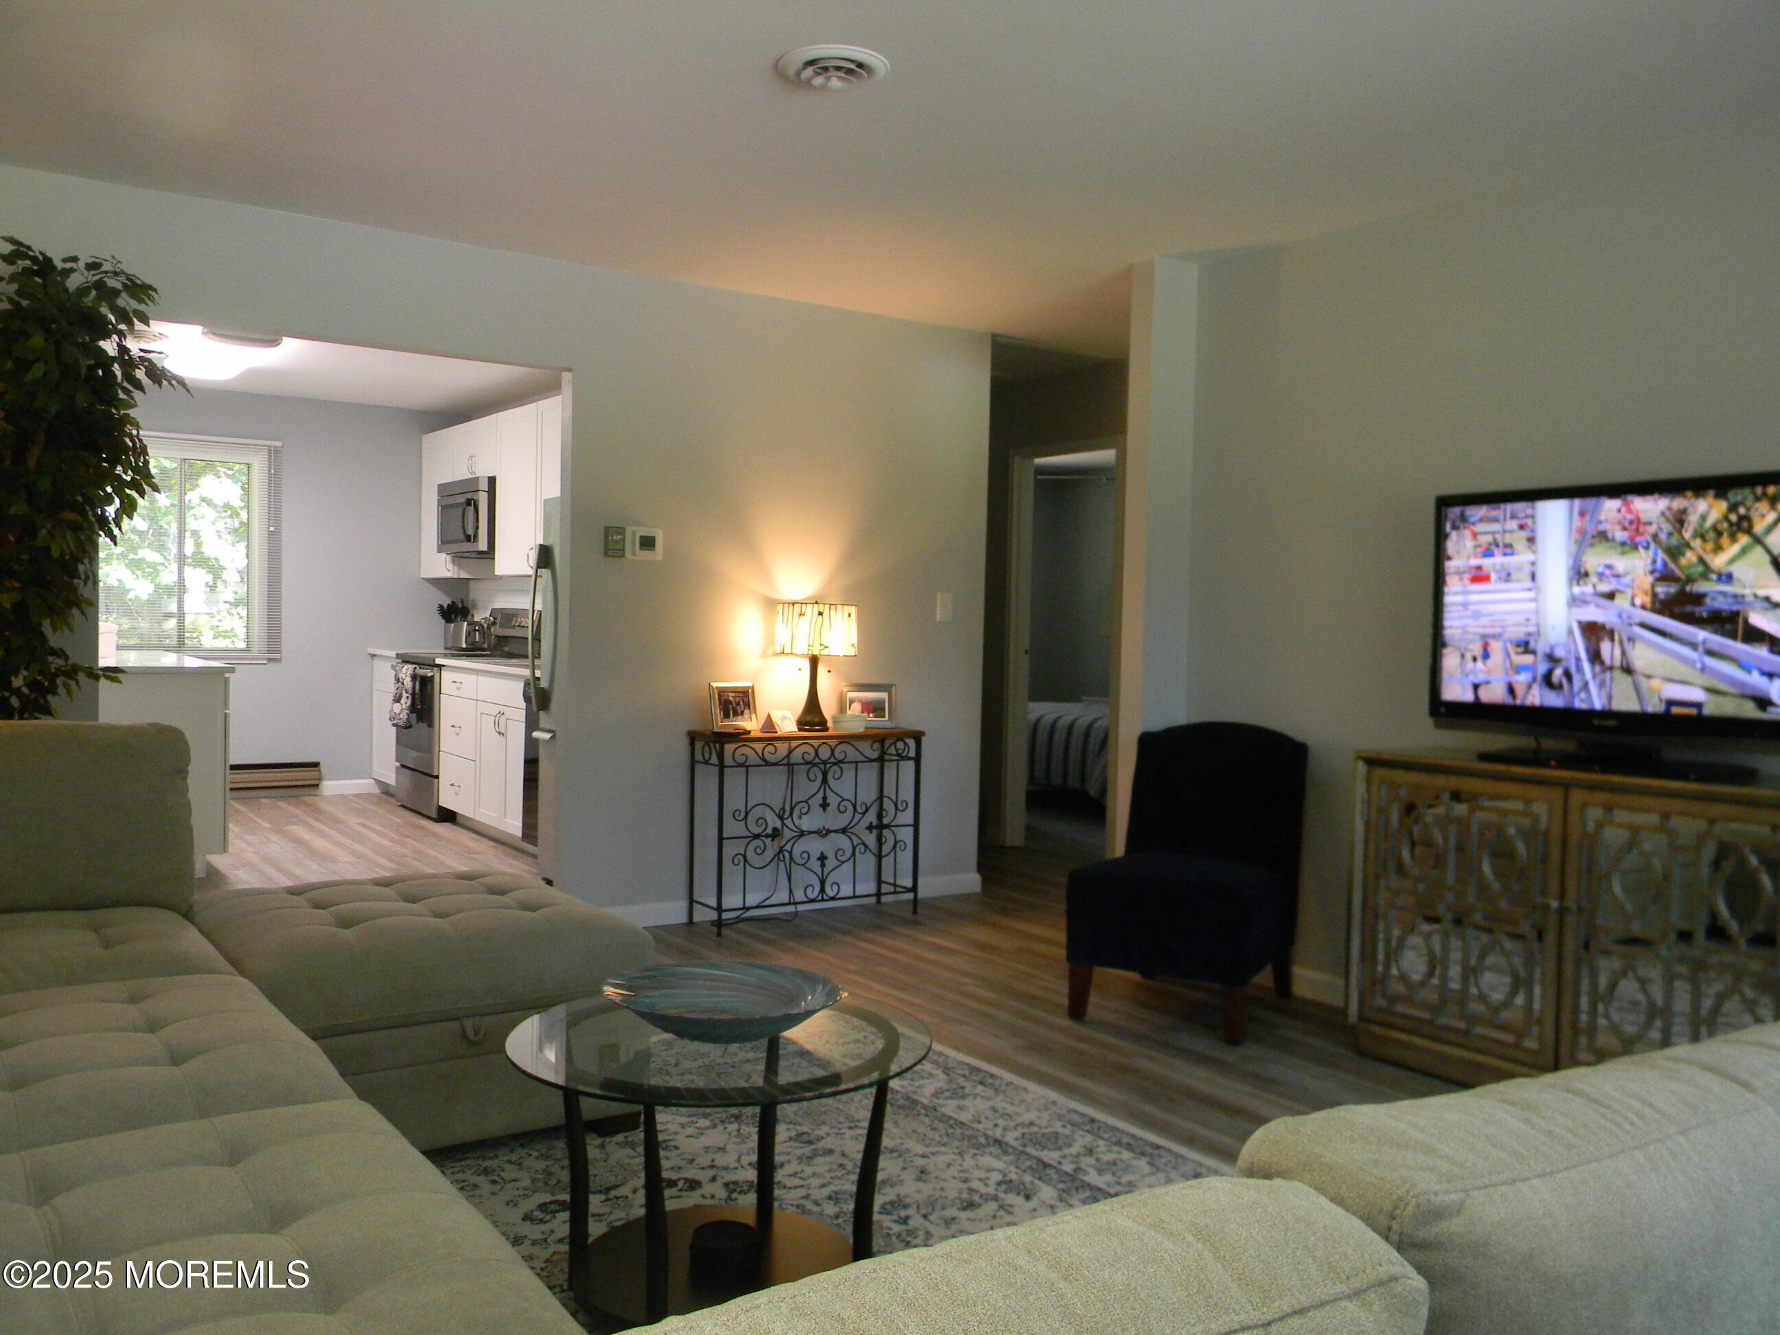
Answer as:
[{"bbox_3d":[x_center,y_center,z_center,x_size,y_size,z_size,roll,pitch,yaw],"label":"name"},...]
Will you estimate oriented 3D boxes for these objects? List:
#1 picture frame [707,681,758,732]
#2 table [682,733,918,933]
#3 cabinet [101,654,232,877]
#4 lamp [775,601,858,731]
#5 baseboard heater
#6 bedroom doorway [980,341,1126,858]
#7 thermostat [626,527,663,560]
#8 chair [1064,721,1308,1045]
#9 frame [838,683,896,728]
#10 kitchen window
[{"bbox_3d":[-0.593,0.149,5.455,0.189,0.189,0.080,0,2,-29],"label":"picture frame"},{"bbox_3d":[-0.320,0.617,5.602,0.904,0.743,0.286,0,2,-35],"label":"table"},{"bbox_3d":[-3.649,0.406,6.847,0.612,0.904,1.958,0,2,-35],"label":"cabinet"},{"bbox_3d":[-0.285,-0.006,5.562,0.319,0.507,0.319,1,2,0],"label":"lamp"},{"bbox_3d":[-3.841,0.686,8.569,0.884,0.201,0.070,0,2,-35],"label":"baseboard heater"},{"bbox_3d":[0.877,-0.116,7.316,0.141,2.149,0.924,0,2,-35],"label":"bedroom doorway"},{"bbox_3d":[-0.897,-0.458,5.312,0.145,0.117,0.030,0,2,-35],"label":"thermostat"},{"bbox_3d":[0.940,0.624,4.494,0.562,0.873,0.693,3,2,28],"label":"chair"},{"bbox_3d":[-0.086,0.153,5.781,0.226,0.183,0.070,1,2,-7],"label":"frame"},{"bbox_3d":[-4.098,-0.679,8.361,1.054,1.285,0.100,0,2,-35],"label":"kitchen window"}]

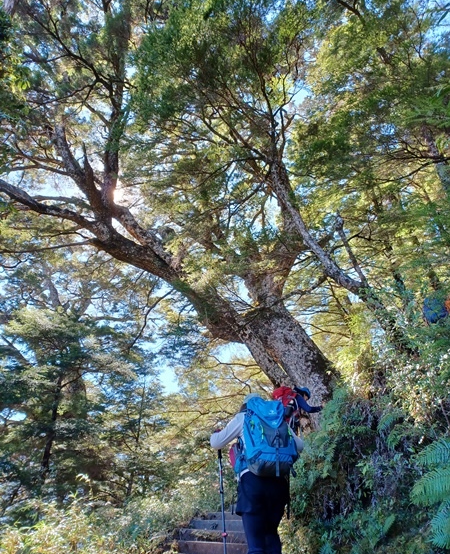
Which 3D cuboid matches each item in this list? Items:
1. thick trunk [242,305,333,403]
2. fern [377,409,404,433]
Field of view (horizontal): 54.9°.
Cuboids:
[{"bbox_3d":[0.953,1.163,6.500,0.850,1.750,0.780,-37,-7,0],"label":"thick trunk"},{"bbox_3d":[1.451,1.267,3.800,0.260,0.210,0.210,0,-20,0],"label":"fern"}]

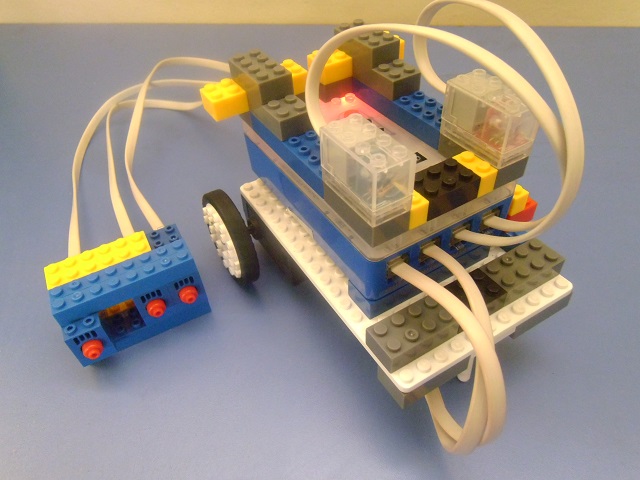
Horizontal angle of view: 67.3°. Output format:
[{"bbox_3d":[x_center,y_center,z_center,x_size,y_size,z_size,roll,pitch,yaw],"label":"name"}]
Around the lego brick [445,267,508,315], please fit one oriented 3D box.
[{"bbox_3d":[0.059,0.024,0.190,0.024,0.011,0.016,-24,47,-20],"label":"lego brick"}]

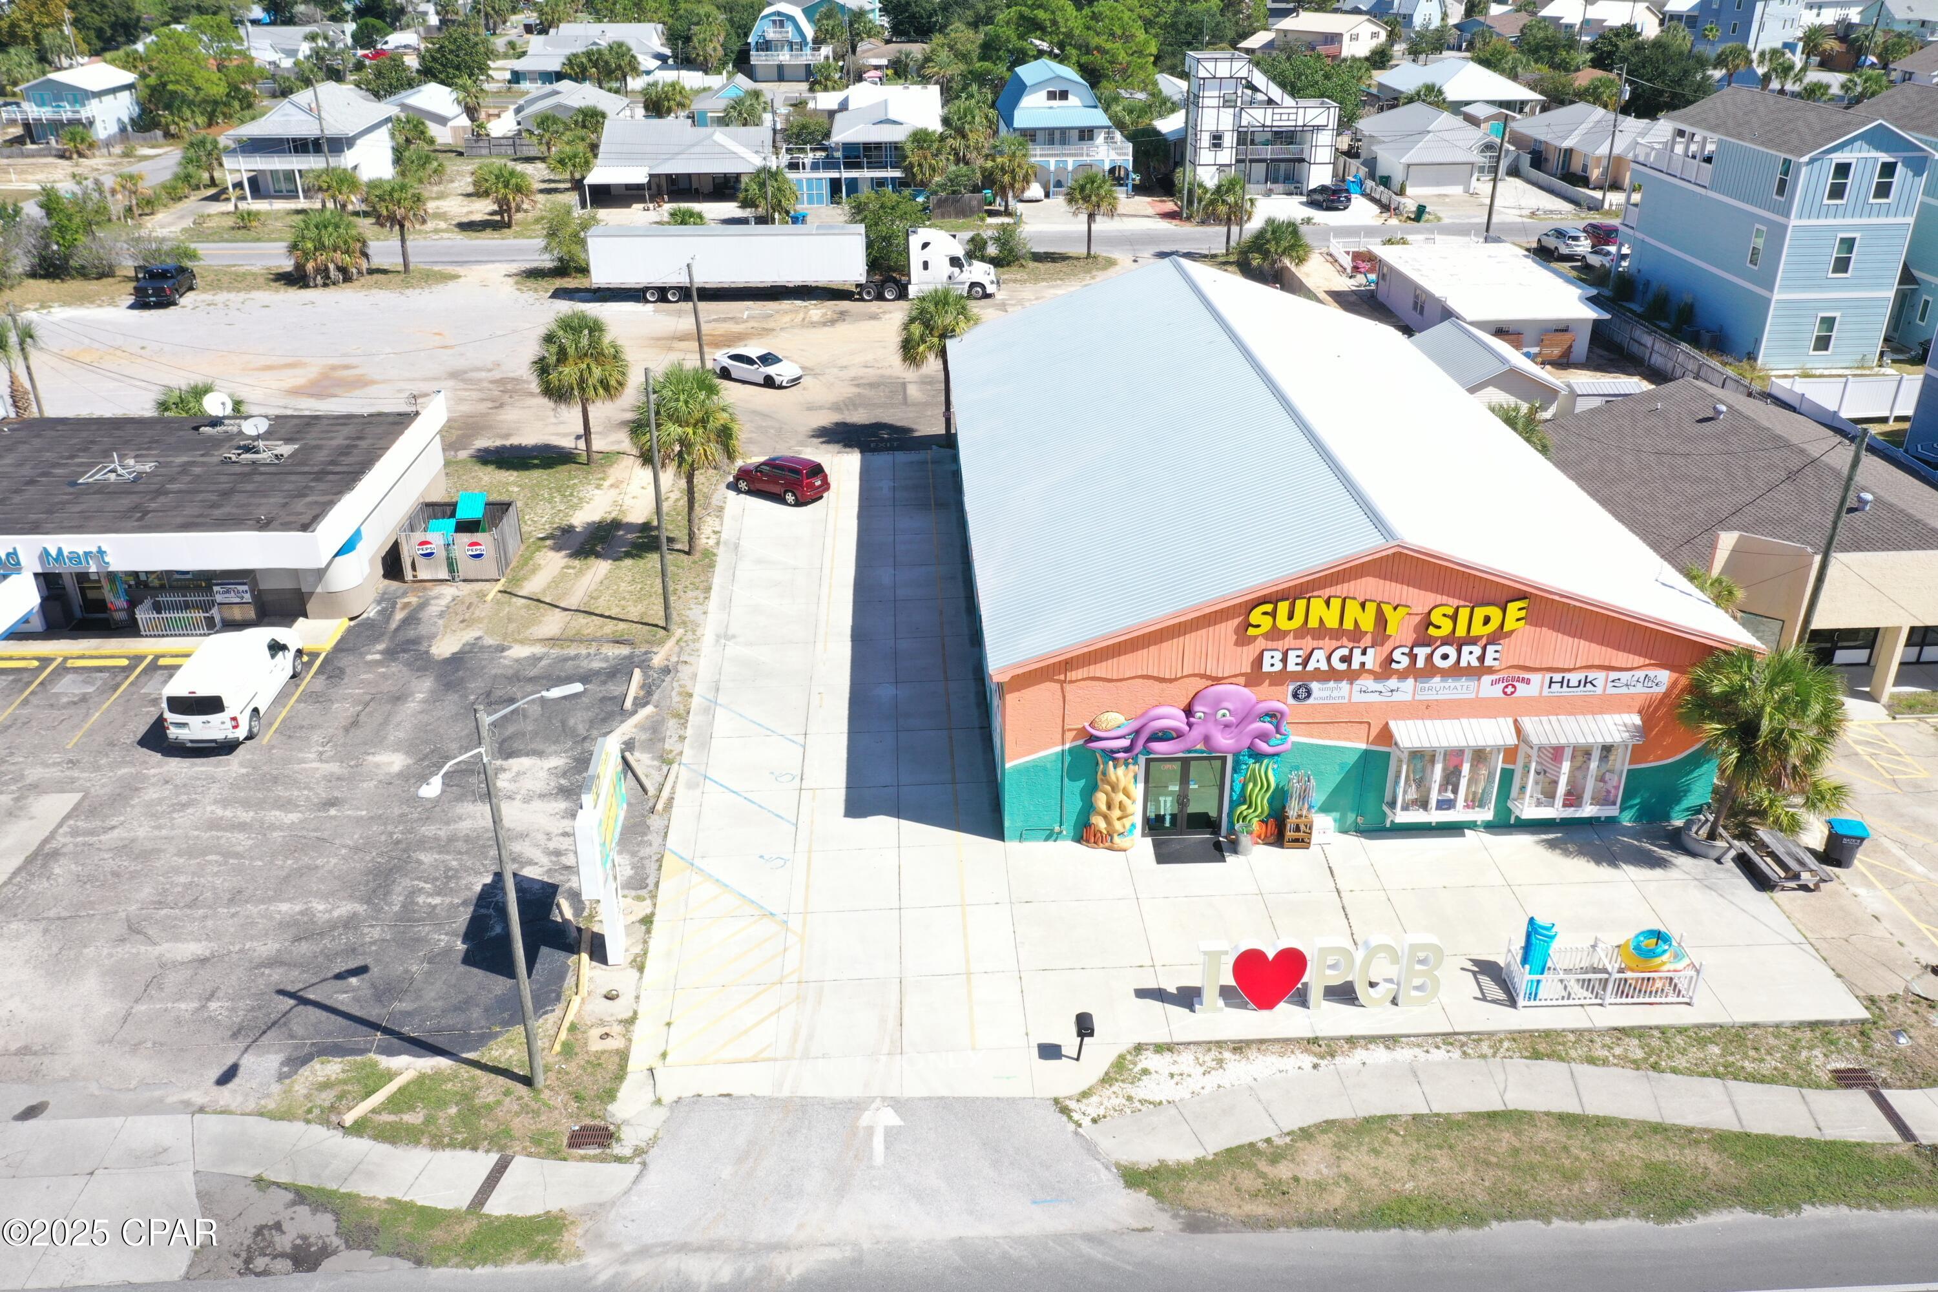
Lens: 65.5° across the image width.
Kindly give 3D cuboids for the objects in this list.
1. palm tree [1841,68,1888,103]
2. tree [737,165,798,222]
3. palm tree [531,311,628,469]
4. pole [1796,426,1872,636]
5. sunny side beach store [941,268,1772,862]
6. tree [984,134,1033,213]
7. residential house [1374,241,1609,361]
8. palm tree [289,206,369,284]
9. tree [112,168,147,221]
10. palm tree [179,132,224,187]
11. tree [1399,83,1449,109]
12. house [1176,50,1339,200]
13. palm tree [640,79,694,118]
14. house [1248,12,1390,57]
[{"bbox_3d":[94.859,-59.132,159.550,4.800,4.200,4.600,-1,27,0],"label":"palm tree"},{"bbox_3d":[-14.223,-32.339,108.121,4.200,4.250,4.200,-2,27,-2],"label":"tree"},{"bbox_3d":[-16.160,-10.741,63.130,4.060,6.690,4.060,-1,27,-2],"label":"palm tree"},{"bbox_3d":[22.785,-1.335,40.426,0.300,9.400,0.300,-1,27,-3],"label":"pole"},{"bbox_3d":[9.268,-5.356,50.304,19.100,8.300,29.669,-2,27,-2],"label":"sunny side beach store"},{"bbox_3d":[2.835,-34.640,110.768,3.700,5.750,3.700,-2,27,-2],"label":"tree"},{"bbox_3d":[28.212,-18.997,83.228,7.900,2.700,17.400,-2,27,-2],"label":"residential house"},{"bbox_3d":[-39.558,-24.910,93.548,5.060,4.470,4.650,-2,27,-2],"label":"palm tree"},{"bbox_3d":[-62.195,-33.423,112.135,2.640,3.650,2.640,-1,27,-2],"label":"tree"},{"bbox_3d":[-63.017,-40.051,124.158,3.730,4.240,3.730,-2,27,-2],"label":"palm tree"},{"bbox_3d":[44.290,-51.744,146.711,4.870,5.270,4.870,-1,27,-2],"label":"tree"},{"bbox_3d":[23.254,-41.992,121.295,11.760,10.550,7.100,-1,27,-2],"label":"house"},{"bbox_3d":[-31.864,-57.448,158.732,5.200,4.300,5.000,-1,27,0],"label":"palm tree"},{"bbox_3d":[47.298,-79.949,199.109,8.200,6.900,12.300,-21,33,-35],"label":"house"}]

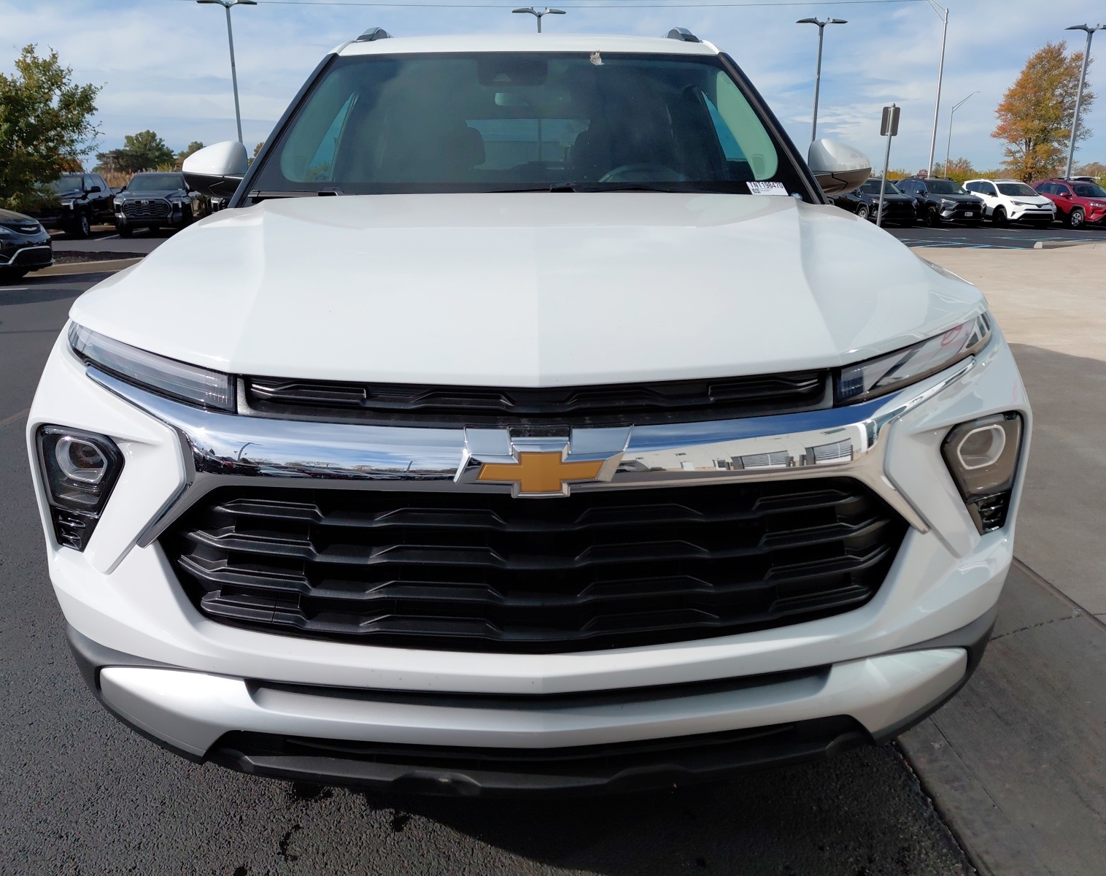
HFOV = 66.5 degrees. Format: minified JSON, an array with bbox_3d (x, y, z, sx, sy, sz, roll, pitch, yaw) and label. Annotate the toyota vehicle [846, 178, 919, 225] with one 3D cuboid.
[{"bbox_3d":[12.055,-8.958,31.882,1.860,1.700,4.600,-2,16,-6],"label":"toyota vehicle"}]

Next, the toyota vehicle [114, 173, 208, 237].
[{"bbox_3d":[-12.288,-7.561,27.255,2.050,1.970,5.900,-3,16,-11],"label":"toyota vehicle"}]

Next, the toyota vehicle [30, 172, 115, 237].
[{"bbox_3d":[-15.853,-7.698,27.821,2.040,1.970,5.850,-3,16,-10],"label":"toyota vehicle"}]

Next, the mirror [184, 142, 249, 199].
[{"bbox_3d":[-0.969,-0.800,2.526,0.220,0.165,0.160,-1,16,-2],"label":"mirror"}]

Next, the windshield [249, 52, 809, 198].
[{"bbox_3d":[-0.061,-0.871,2.334,1.420,0.480,0.760,-1,16,-2],"label":"windshield"}]

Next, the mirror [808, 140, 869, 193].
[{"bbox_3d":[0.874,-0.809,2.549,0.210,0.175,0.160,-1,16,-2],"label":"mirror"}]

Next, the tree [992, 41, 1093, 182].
[{"bbox_3d":[27.782,-17.441,47.947,5.750,9.430,5.750,9,18,27],"label":"tree"}]

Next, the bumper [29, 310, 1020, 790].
[{"bbox_3d":[-0.024,0.184,1.444,1.790,0.740,0.560,-1,16,-2],"label":"bumper"}]

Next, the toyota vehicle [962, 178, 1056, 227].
[{"bbox_3d":[17.516,-9.252,33.118,1.860,1.690,4.600,-3,16,-9],"label":"toyota vehicle"}]

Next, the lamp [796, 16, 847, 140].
[{"bbox_3d":[10.885,-13.057,35.078,2.050,7.950,0.400,-2,16,-8],"label":"lamp"}]

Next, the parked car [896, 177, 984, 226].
[{"bbox_3d":[14.406,-8.914,31.690,1.860,1.700,4.600,-2,16,-6],"label":"parked car"}]

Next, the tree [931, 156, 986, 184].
[{"bbox_3d":[35.506,-22.286,73.946,4.390,4.390,4.390,7,18,24],"label":"tree"}]

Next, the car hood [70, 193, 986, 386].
[{"bbox_3d":[-0.047,-0.329,1.591,1.580,0.260,1.120,-1,16,-2],"label":"car hood"}]

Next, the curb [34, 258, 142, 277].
[{"bbox_3d":[-7.464,-2.770,13.654,0.180,0.150,2.700,15,22,42],"label":"curb"}]

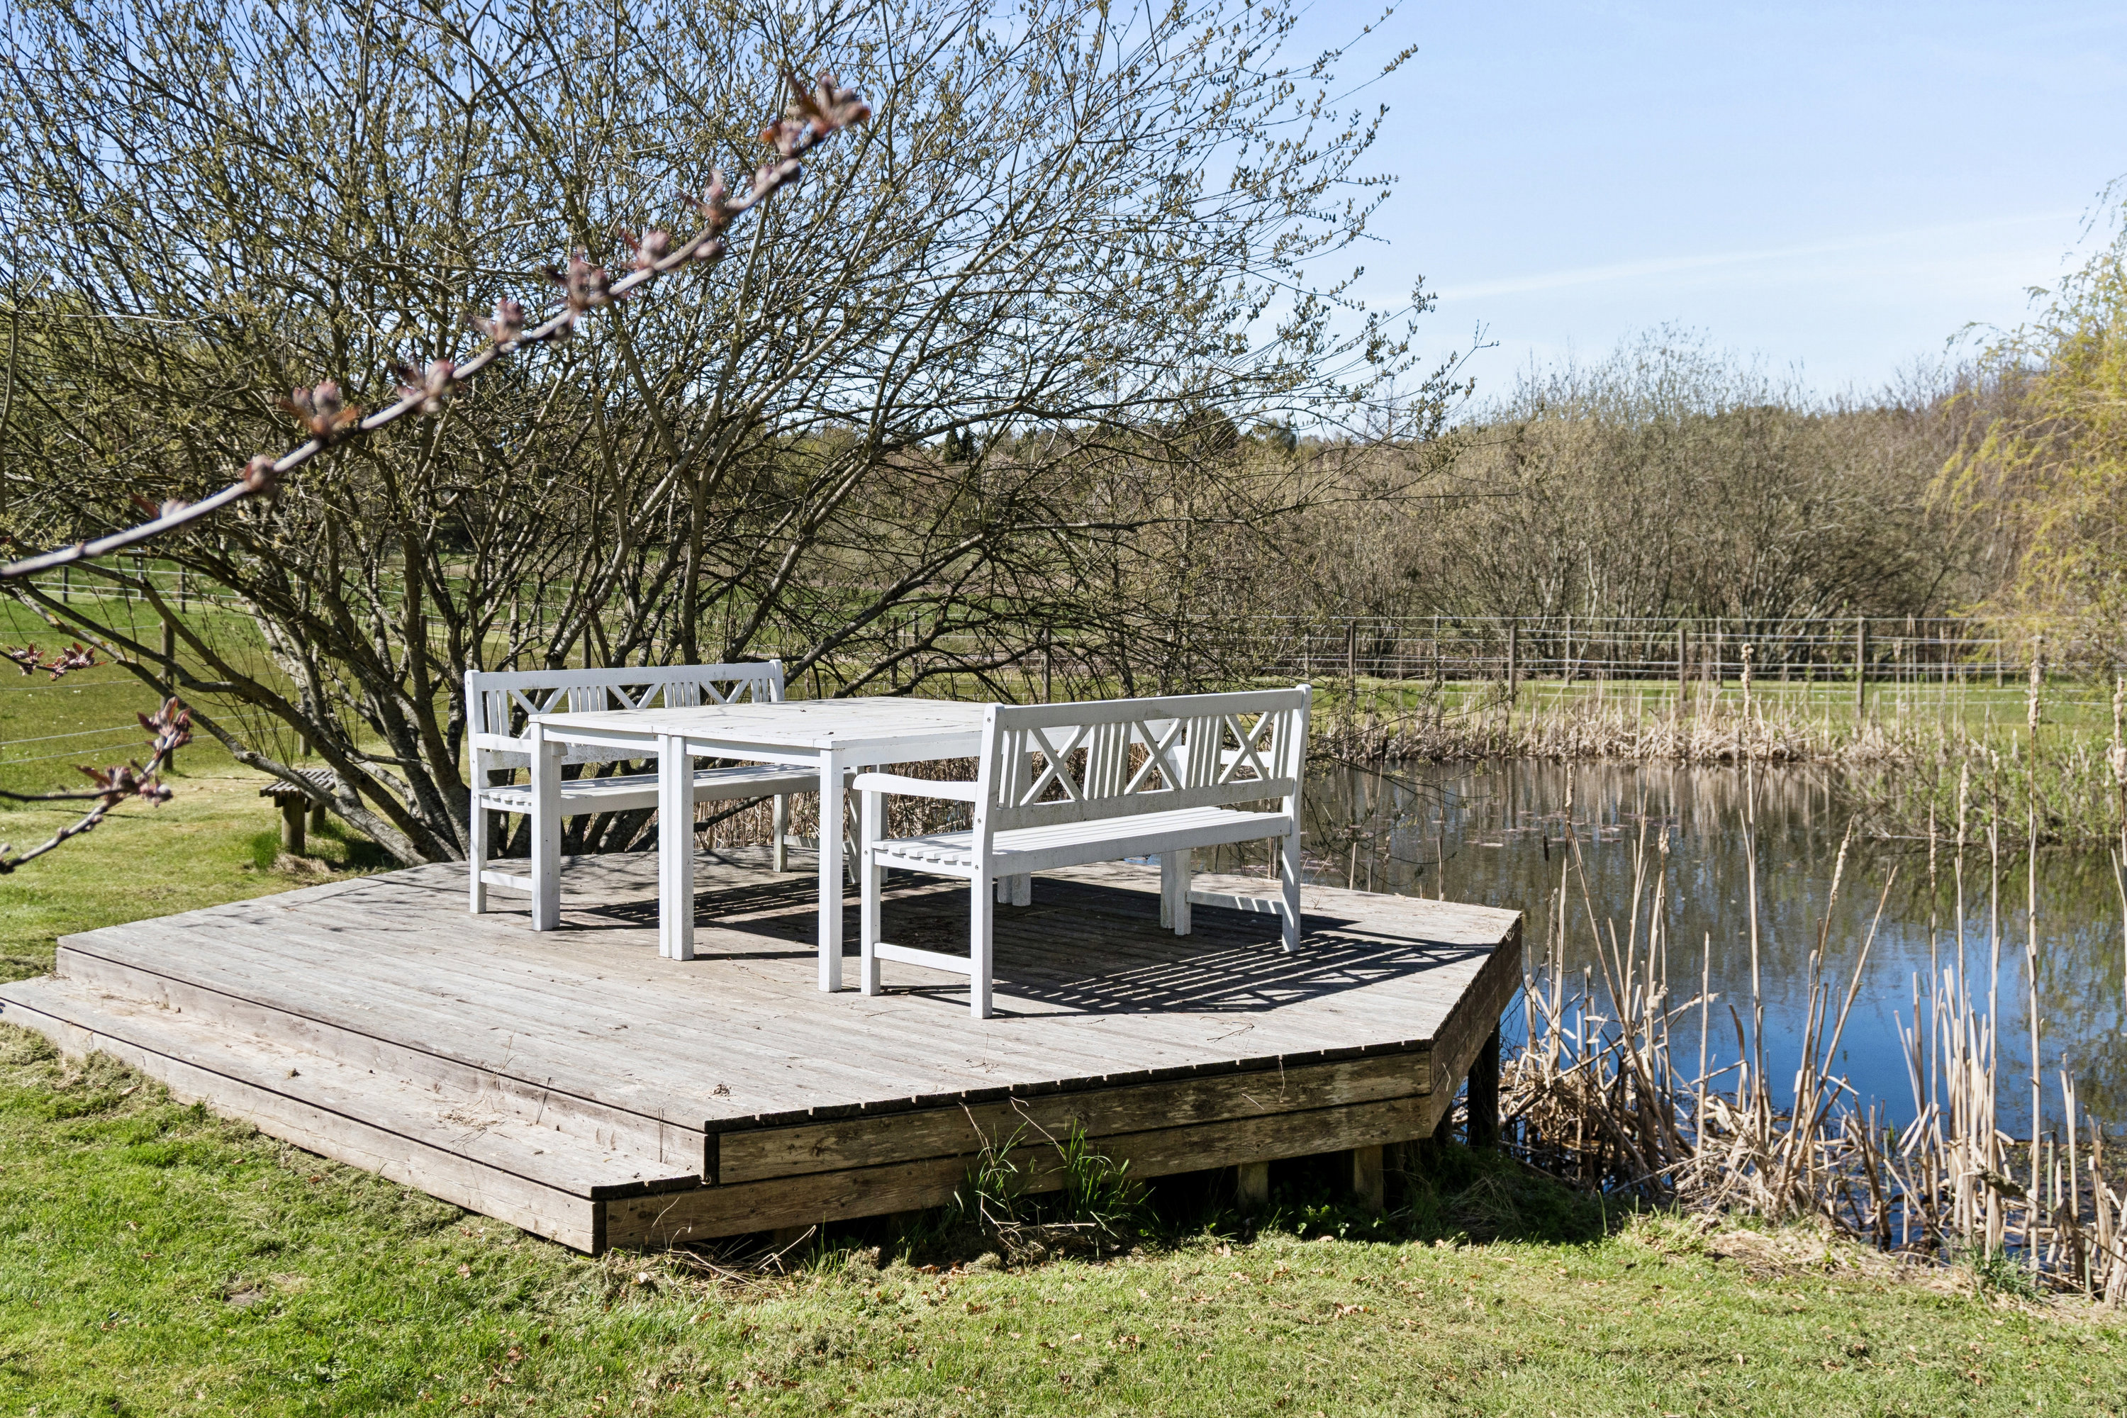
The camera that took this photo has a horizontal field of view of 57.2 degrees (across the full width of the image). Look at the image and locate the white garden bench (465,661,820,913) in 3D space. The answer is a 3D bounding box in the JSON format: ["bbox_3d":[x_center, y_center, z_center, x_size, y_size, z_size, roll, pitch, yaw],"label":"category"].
[{"bbox_3d":[-1.485,0.290,7.564,0.590,0.896,1.527,4,5,40],"label":"white garden bench"}]

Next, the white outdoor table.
[{"bbox_3d":[-0.722,0.406,6.940,1.570,0.756,1.677,4,5,41],"label":"white outdoor table"}]

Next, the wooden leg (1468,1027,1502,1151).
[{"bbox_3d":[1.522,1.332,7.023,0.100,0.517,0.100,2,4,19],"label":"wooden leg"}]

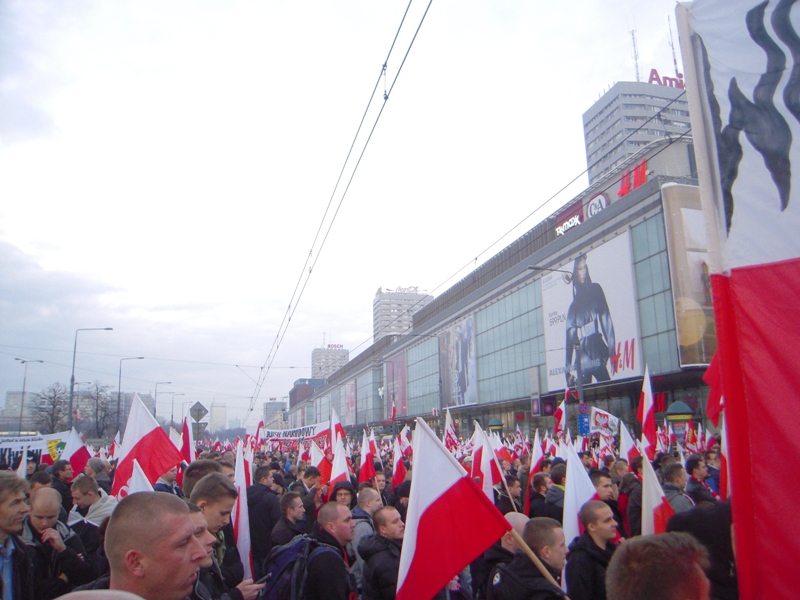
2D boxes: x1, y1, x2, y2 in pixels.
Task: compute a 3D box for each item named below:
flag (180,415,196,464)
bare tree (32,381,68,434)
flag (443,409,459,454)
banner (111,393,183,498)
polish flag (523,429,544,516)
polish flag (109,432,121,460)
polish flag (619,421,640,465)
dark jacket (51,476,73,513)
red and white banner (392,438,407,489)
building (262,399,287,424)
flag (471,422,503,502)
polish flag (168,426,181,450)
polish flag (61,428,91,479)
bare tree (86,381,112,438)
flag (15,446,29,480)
[{"bbox_3d":[-2.371,1.609,7.255,0.240,0.920,0.250,3,-12,-18],"label":"flag"},{"bbox_3d":[-34.249,11.612,63.412,4.700,8.700,4.500,5,-13,-28],"label":"bare tree"},{"bbox_3d":[1.327,3.455,17.000,0.420,1.200,0.220,-2,-12,4],"label":"flag"},{"bbox_3d":[-2.106,1.209,5.377,0.680,0.980,0.280,3,-12,-21],"label":"banner"},{"bbox_3d":[1.450,1.866,7.000,0.260,0.950,0.220,-3,-12,11],"label":"polish flag"},{"bbox_3d":[-7.059,3.610,16.000,0.330,0.750,0.250,4,-13,-23],"label":"polish flag"},{"bbox_3d":[2.949,1.865,8.296,0.310,0.740,0.250,-5,-12,18],"label":"polish flag"},{"bbox_3d":[-3.923,2.347,7.500,0.320,0.700,0.500,4,-13,-25],"label":"dark jacket"},{"bbox_3d":[-0.008,2.637,10.500,0.300,0.880,0.200,-1,-12,0],"label":"red and white banner"},{"bbox_3d":[-148.056,146.100,769.417,26.000,46.200,30.000,2,-12,-14],"label":"building"},{"bbox_3d":[0.926,1.739,6.925,0.370,0.900,0.280,-2,-12,7],"label":"flag"},{"bbox_3d":[-4.182,2.568,12.000,0.350,0.650,0.200,3,-13,-19],"label":"polish flag"},{"bbox_3d":[-4.506,2.163,9.000,0.440,0.760,0.250,5,-13,-26],"label":"polish flag"},{"bbox_3d":[-31.162,12.288,67.104,3.800,8.800,3.600,4,-13,-24],"label":"bare tree"},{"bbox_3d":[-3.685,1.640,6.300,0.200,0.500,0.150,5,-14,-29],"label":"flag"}]

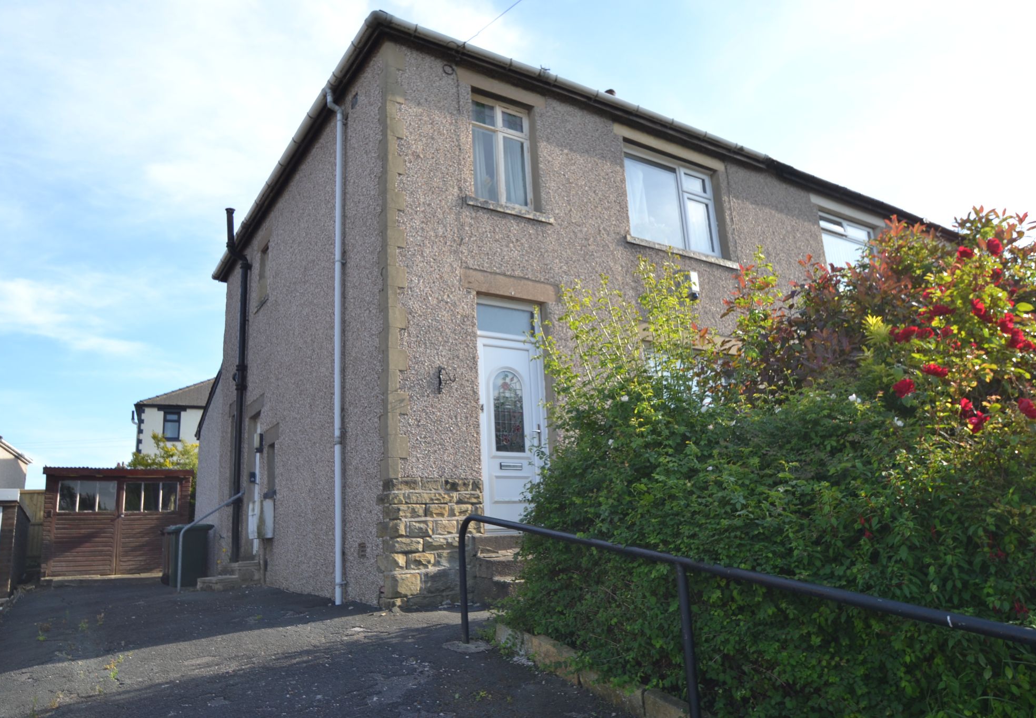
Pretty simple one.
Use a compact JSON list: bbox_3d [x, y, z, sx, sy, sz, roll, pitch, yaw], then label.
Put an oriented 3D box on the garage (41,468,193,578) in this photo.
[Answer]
[{"bbox_3d":[-9.411,3.851,16.599,2.720,2.120,4.400,6,-17,-33],"label":"garage"}]

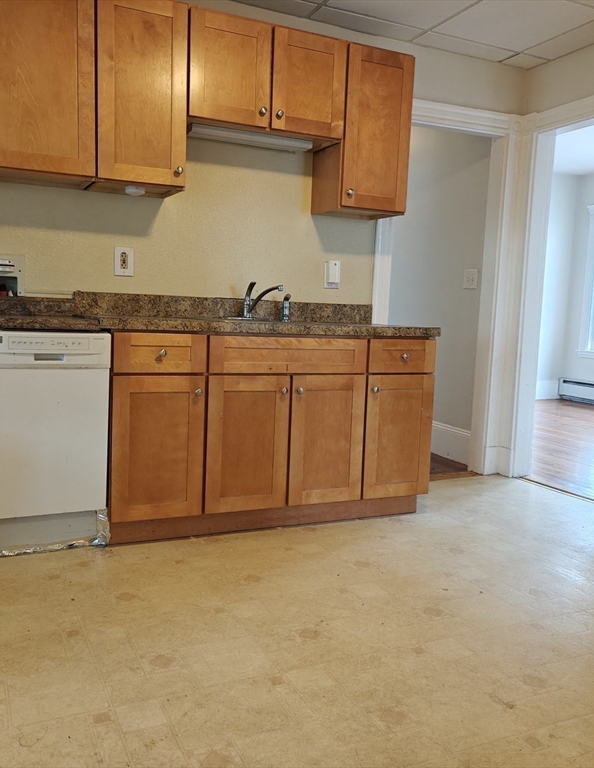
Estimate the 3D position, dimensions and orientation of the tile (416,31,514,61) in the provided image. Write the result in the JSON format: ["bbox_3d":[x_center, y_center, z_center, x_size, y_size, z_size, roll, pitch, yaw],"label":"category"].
[{"bbox_3d":[0.939,-1.873,3.772,0.605,0.018,0.168,-1,8,-25],"label":"tile"}]

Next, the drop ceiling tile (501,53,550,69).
[{"bbox_3d":[1.325,-1.879,3.948,0.215,0.018,0.168,-1,8,-25],"label":"drop ceiling tile"}]

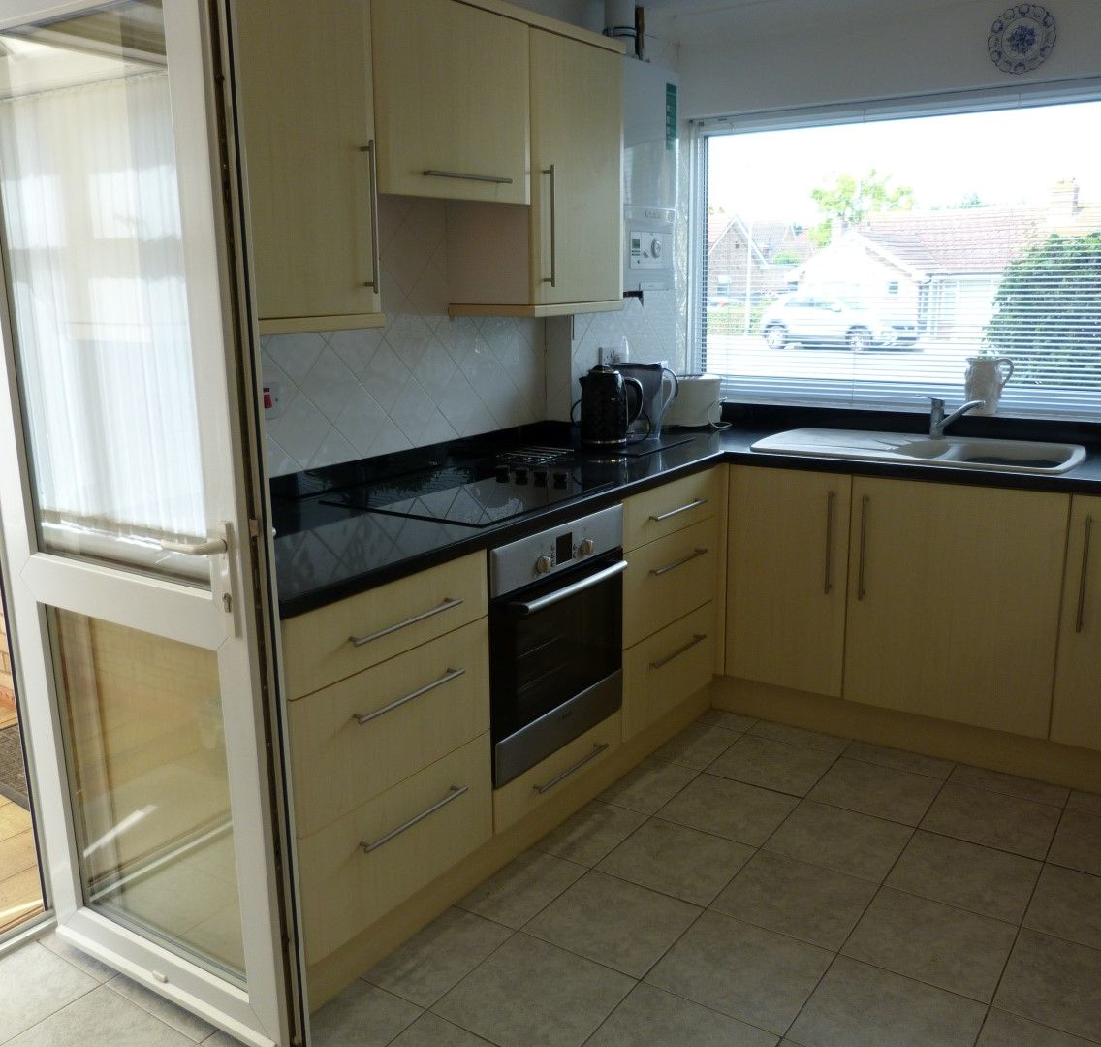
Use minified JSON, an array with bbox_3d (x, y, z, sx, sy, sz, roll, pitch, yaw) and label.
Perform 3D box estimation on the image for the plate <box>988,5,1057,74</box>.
[{"bbox_3d":[1.450,-1.487,3.095,0.196,0.197,0.022,7,15,34],"label":"plate"}]

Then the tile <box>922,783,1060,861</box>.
[{"bbox_3d":[1.214,0.819,2.778,0.314,0.010,0.314,7,15,34],"label":"tile"}]

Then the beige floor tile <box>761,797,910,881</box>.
[{"bbox_3d":[0.762,0.835,2.663,0.310,0.010,0.310,7,15,34],"label":"beige floor tile"}]

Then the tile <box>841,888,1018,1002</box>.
[{"bbox_3d":[0.843,0.927,2.237,0.310,0.010,0.310,7,15,34],"label":"tile"}]

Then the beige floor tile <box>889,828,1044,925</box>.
[{"bbox_3d":[1.034,0.879,2.523,0.314,0.010,0.314,7,15,34],"label":"beige floor tile"}]

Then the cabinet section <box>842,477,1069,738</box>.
[{"bbox_3d":[1.317,0.185,3.174,0.595,0.715,0.540,7,15,34],"label":"cabinet section"}]

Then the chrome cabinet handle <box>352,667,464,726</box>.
[{"bbox_3d":[-0.288,0.355,2.096,0.036,0.012,0.320,7,15,34],"label":"chrome cabinet handle"}]

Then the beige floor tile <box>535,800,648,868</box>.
[{"bbox_3d":[0.120,0.848,2.762,0.186,0.010,0.314,7,15,34],"label":"beige floor tile"}]

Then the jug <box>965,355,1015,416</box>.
[{"bbox_3d":[1.480,-0.468,3.420,0.165,0.197,0.125,5,14,26],"label":"jug"}]

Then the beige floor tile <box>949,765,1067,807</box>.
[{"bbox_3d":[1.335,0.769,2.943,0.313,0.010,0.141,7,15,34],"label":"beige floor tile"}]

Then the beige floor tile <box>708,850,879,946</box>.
[{"bbox_3d":[0.585,0.894,2.411,0.310,0.010,0.310,7,15,34],"label":"beige floor tile"}]

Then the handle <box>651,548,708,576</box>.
[{"bbox_3d":[0.387,0.114,3.029,0.035,0.012,0.334,7,15,34],"label":"handle"}]

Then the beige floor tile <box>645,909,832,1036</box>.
[{"bbox_3d":[0.412,0.967,2.189,0.314,0.010,0.314,7,15,34],"label":"beige floor tile"}]

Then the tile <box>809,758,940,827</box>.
[{"bbox_3d":[0.940,0.775,2.916,0.310,0.010,0.310,7,15,34],"label":"tile"}]

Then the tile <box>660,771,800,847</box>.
[{"bbox_3d":[0.507,0.808,2.857,0.313,0.010,0.313,7,15,34],"label":"tile"}]

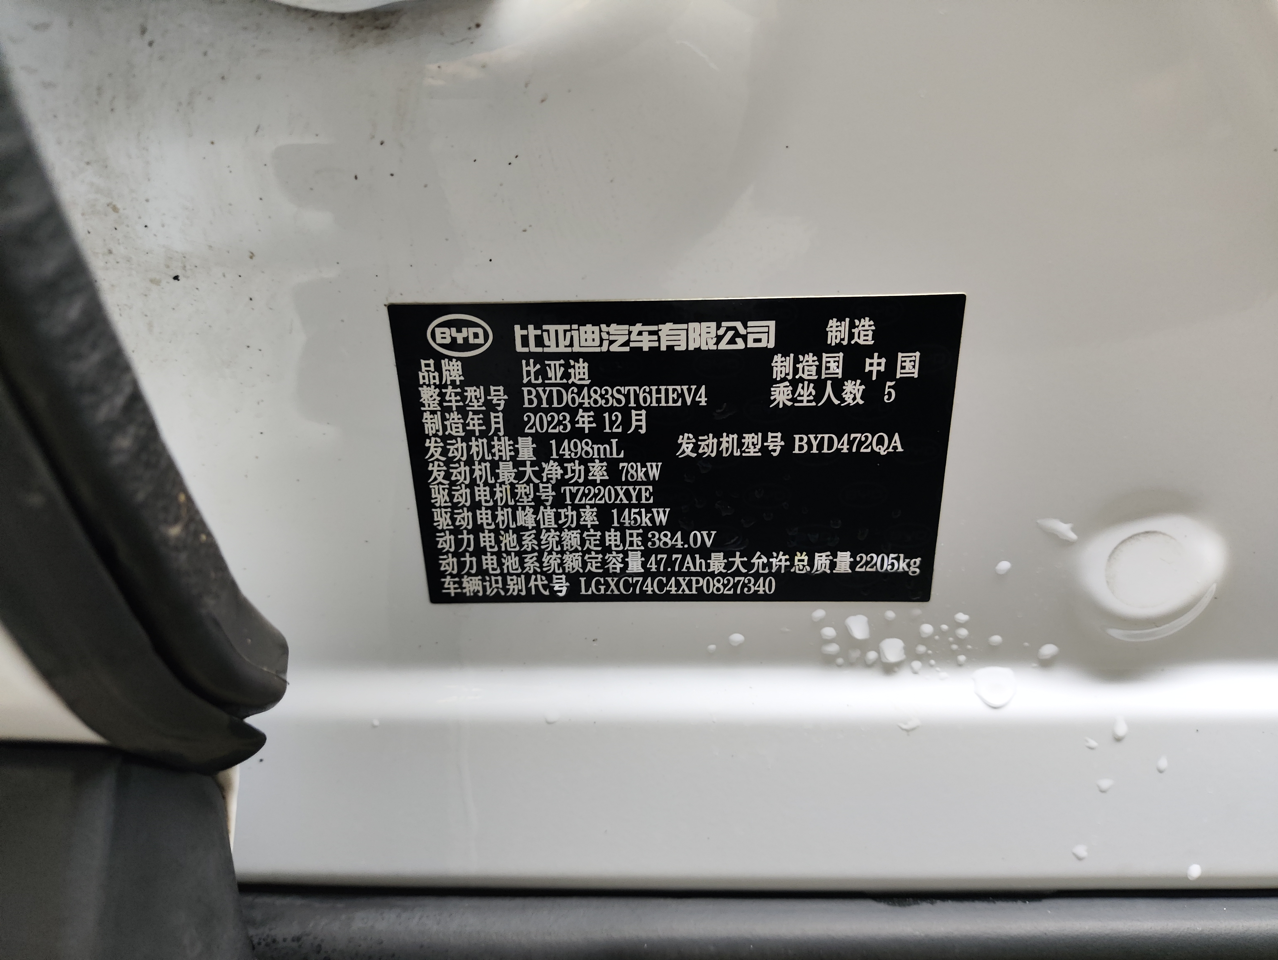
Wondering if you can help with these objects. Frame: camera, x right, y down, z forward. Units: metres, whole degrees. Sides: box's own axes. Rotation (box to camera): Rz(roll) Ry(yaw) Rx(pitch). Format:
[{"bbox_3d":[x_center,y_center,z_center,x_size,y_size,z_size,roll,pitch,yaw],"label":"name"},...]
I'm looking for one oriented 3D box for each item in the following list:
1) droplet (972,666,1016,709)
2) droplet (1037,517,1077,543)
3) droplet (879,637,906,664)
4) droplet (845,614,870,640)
[{"bbox_3d":[0.072,0.042,0.179,0.009,0.010,0.003,-1,24,2],"label":"droplet"},{"bbox_3d":[0.079,0.010,0.167,0.008,0.005,0.002,-1,24,2],"label":"droplet"},{"bbox_3d":[0.051,0.034,0.179,0.005,0.006,0.002,-1,24,2],"label":"droplet"},{"bbox_3d":[0.044,0.029,0.177,0.005,0.006,0.002,-1,24,2],"label":"droplet"}]

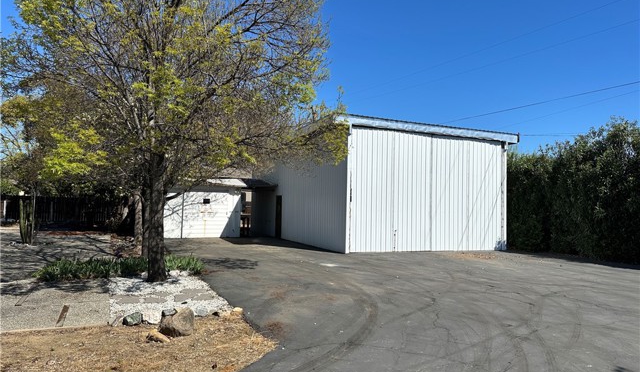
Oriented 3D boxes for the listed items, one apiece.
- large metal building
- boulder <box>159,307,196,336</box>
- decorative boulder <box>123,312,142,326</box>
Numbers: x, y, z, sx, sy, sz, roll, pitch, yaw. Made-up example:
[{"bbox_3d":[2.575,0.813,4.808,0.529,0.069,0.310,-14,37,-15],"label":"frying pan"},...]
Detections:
[{"bbox_3d":[1.801,0.226,22.150,8.059,4.720,12.679,2,-2,-23],"label":"large metal building"},{"bbox_3d":[-1.693,1.596,5.253,0.420,0.310,0.330,2,-2,-17],"label":"boulder"},{"bbox_3d":[-2.356,1.679,5.591,0.250,0.140,0.170,2,-2,-22],"label":"decorative boulder"}]

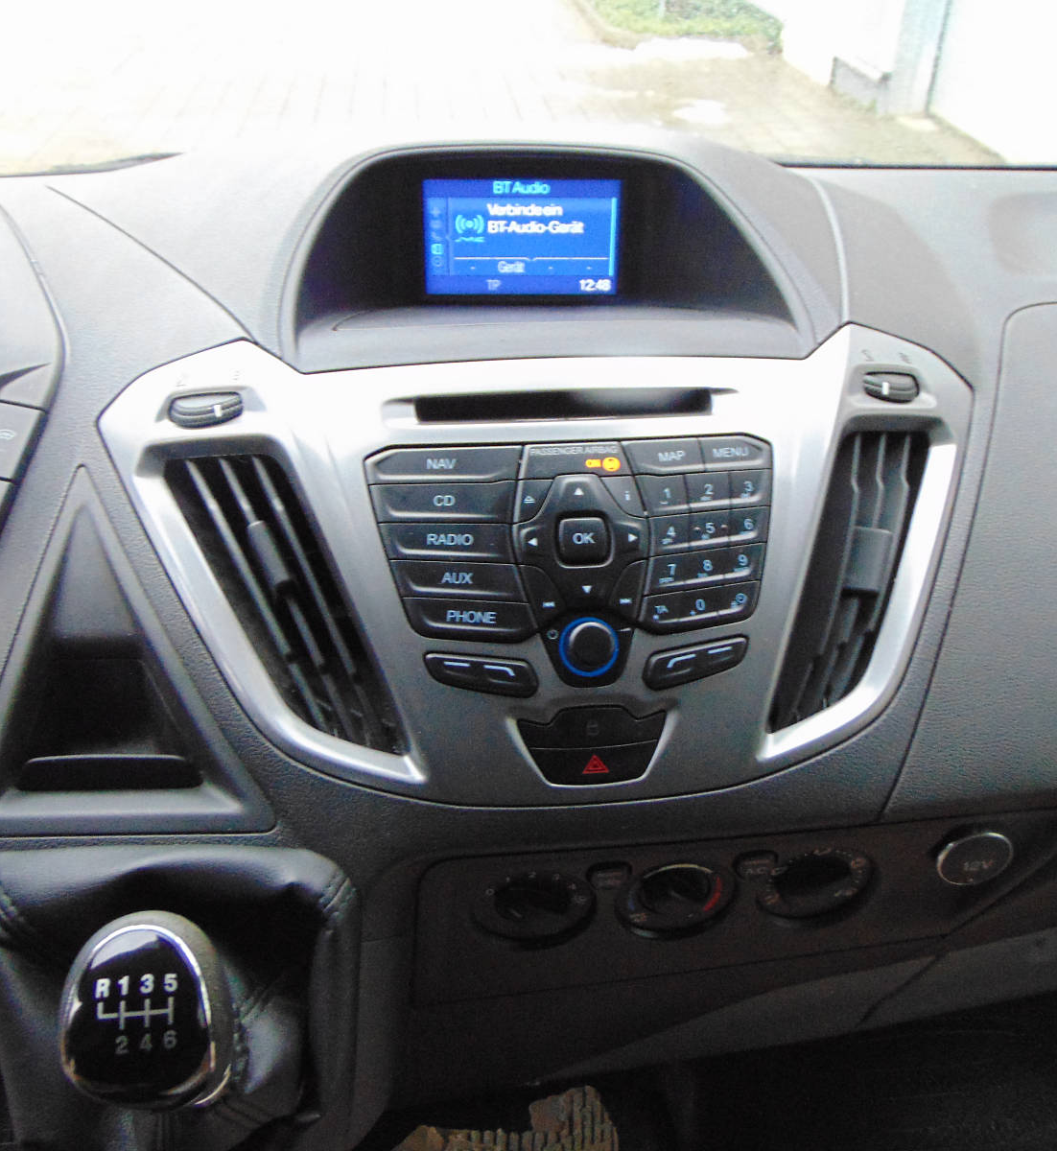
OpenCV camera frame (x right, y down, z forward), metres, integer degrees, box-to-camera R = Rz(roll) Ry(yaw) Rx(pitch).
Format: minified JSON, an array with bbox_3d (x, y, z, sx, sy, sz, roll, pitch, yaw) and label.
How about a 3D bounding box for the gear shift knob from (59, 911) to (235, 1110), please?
[{"bbox_3d":[-0.142,0.164,0.415,0.056,0.070,0.056,-3,47,-7],"label":"gear shift knob"}]

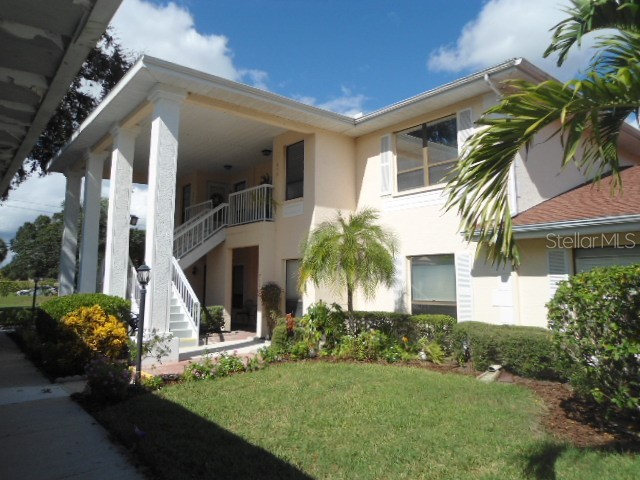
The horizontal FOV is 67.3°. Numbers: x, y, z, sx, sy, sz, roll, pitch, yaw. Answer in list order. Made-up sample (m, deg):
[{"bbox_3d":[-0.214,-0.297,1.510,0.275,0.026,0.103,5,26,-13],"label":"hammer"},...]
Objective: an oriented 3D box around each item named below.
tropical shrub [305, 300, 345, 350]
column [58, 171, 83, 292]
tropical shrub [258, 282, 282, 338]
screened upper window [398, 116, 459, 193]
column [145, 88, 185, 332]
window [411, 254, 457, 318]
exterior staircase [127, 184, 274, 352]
[{"bbox_3d":[0.110,2.105,11.700,0.950,1.200,0.900,1,-6,1],"label":"tropical shrub"},{"bbox_3d":[-8.886,0.129,17.138,0.460,5.300,0.460,5,-7,-38],"label":"column"},{"bbox_3d":[-1.400,1.995,13.600,0.660,1.600,0.620,1,-6,-6],"label":"tropical shrub"},{"bbox_3d":[2.471,-1.938,11.299,0.120,1.590,1.830,5,-7,-38],"label":"screened upper window"},{"bbox_3d":[-3.387,-0.587,10.240,0.520,5.260,0.520,5,-8,-38],"label":"column"},{"bbox_3d":[2.534,1.119,10.892,0.120,1.530,1.340,5,-7,-38],"label":"window"},{"bbox_3d":[-3.523,0.542,12.900,3.250,4.050,3.900,5,-7,-38],"label":"exterior staircase"}]

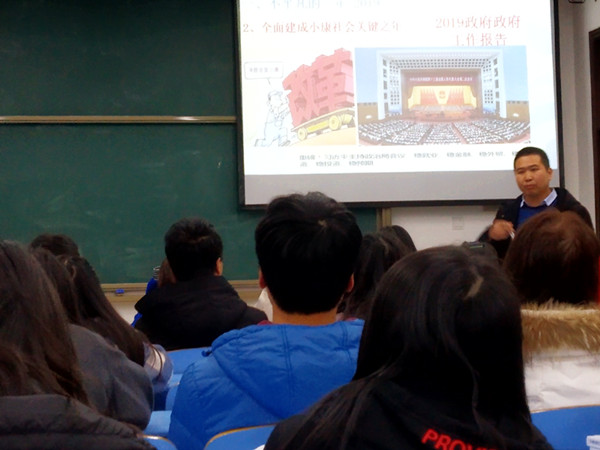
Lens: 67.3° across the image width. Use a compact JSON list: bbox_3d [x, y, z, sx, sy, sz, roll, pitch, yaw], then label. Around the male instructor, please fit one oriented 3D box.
[{"bbox_3d":[1.188,0.457,2.212,0.560,1.700,0.400,-4,-4,43],"label":"male instructor"}]

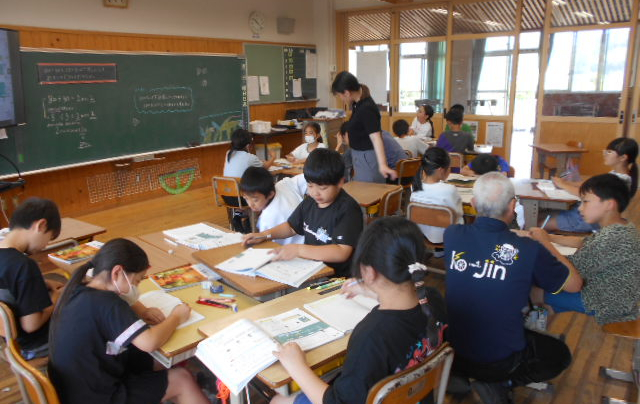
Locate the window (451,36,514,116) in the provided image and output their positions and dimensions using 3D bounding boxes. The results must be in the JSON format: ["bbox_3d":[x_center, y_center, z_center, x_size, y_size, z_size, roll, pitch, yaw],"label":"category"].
[{"bbox_3d":[2.471,-1.919,7.399,0.981,1.165,0.061,9,18,36],"label":"window"}]

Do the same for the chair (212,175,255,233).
[{"bbox_3d":[-0.621,0.113,4.035,0.370,0.730,0.450,4,16,20],"label":"chair"}]

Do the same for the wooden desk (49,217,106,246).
[{"bbox_3d":[-1.555,0.532,2.678,0.439,0.694,0.632,10,18,37],"label":"wooden desk"}]

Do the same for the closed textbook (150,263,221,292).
[{"bbox_3d":[-0.581,0.330,2.071,0.245,0.015,0.205,-10,16,-30],"label":"closed textbook"}]

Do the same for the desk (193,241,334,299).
[{"bbox_3d":[-0.266,0.598,2.253,0.420,0.685,0.610,-12,18,-35],"label":"desk"}]

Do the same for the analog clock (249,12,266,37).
[{"bbox_3d":[-0.951,-2.719,7.313,0.061,0.347,0.347,9,18,36],"label":"analog clock"}]

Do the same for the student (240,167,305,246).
[{"bbox_3d":[-0.244,0.255,2.917,0.660,1.010,0.420,-12,18,-35],"label":"student"}]

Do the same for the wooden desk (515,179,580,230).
[{"bbox_3d":[1.667,0.238,3.532,0.418,0.673,0.622,5,16,25],"label":"wooden desk"}]

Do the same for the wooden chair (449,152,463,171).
[{"bbox_3d":[1.306,-0.172,5.020,0.367,0.745,0.439,5,16,25],"label":"wooden chair"}]

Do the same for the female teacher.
[{"bbox_3d":[0.370,-0.337,4.141,0.510,1.550,0.469,-1,14,0],"label":"female teacher"}]

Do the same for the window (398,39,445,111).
[{"bbox_3d":[1.663,-2.017,7.841,0.858,1.129,0.060,10,18,36],"label":"window"}]

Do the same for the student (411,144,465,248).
[{"bbox_3d":[0.894,0.093,3.449,0.420,1.040,0.660,8,17,34],"label":"student"}]

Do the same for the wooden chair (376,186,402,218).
[{"bbox_3d":[0.408,0.214,3.756,0.440,0.680,0.370,7,16,30],"label":"wooden chair"}]

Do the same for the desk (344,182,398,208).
[{"bbox_3d":[0.287,0.241,3.705,0.450,0.660,0.660,7,17,31],"label":"desk"}]

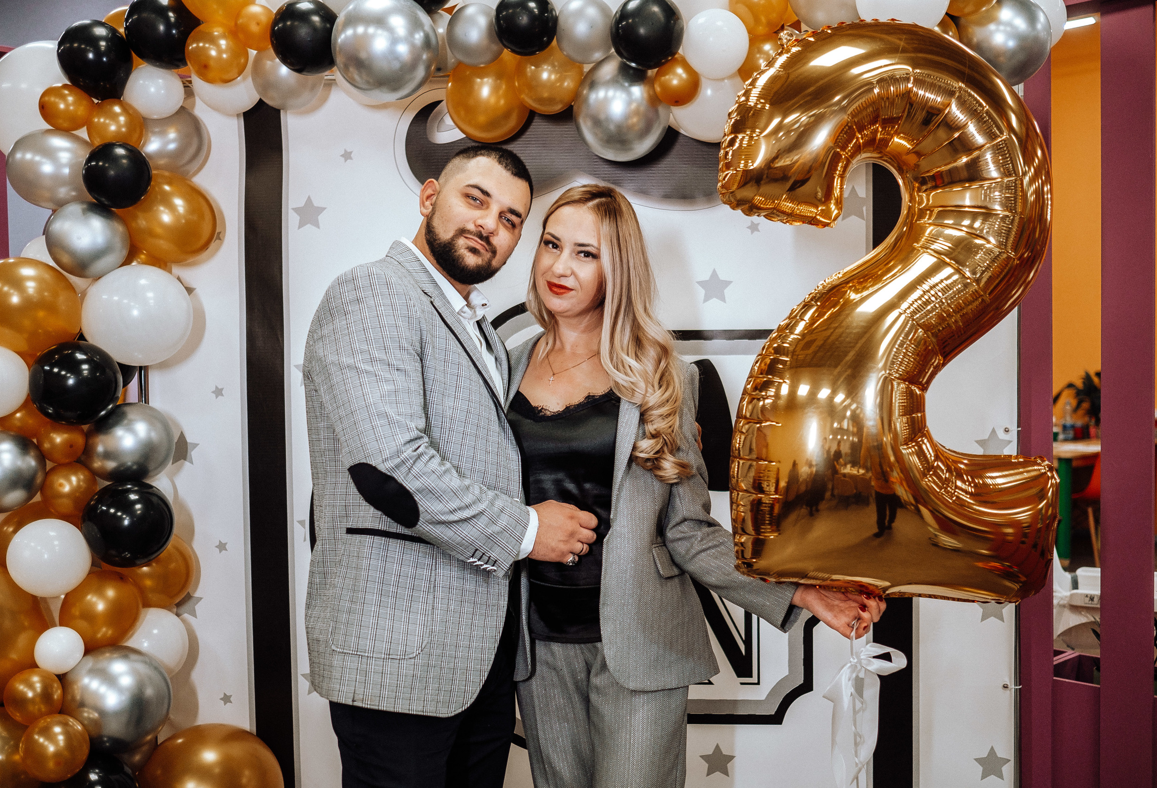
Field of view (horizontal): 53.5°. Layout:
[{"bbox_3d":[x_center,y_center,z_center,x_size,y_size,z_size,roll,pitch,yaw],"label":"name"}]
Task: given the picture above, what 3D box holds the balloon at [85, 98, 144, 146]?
[{"bbox_3d":[-0.975,-0.563,2.420,0.114,0.120,0.123,0,1,0],"label":"balloon"}]

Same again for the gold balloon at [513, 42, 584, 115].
[{"bbox_3d":[-0.066,-0.695,2.520,0.148,0.156,0.152,0,1,0],"label":"gold balloon"}]

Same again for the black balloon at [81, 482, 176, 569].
[{"bbox_3d":[-0.914,0.264,2.330,0.176,0.178,0.187,-1,2,-22],"label":"black balloon"}]

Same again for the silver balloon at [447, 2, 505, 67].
[{"bbox_3d":[-0.208,-0.724,2.320,0.120,0.128,0.130,0,2,0],"label":"silver balloon"}]

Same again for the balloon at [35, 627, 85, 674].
[{"bbox_3d":[-0.989,0.488,2.190,0.089,0.090,0.094,-2,2,-25],"label":"balloon"}]

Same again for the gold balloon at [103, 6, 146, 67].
[{"bbox_3d":[-0.936,-0.736,2.410,0.148,0.148,0.150,0,2,0],"label":"gold balloon"}]

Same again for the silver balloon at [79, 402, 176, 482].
[{"bbox_3d":[-0.939,0.104,2.390,0.179,0.180,0.189,-1,2,-22],"label":"silver balloon"}]

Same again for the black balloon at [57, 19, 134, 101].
[{"bbox_3d":[-0.972,-0.671,2.310,0.150,0.152,0.159,-1,2,-22],"label":"black balloon"}]

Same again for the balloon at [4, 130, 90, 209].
[{"bbox_3d":[-1.132,-0.480,2.460,0.174,0.169,0.171,0,1,0],"label":"balloon"}]

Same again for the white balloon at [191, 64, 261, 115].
[{"bbox_3d":[-0.736,-0.667,2.420,0.157,0.157,0.157,0,2,0],"label":"white balloon"}]

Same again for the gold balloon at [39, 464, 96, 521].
[{"bbox_3d":[-1.091,0.204,2.460,0.114,0.120,0.123,0,1,0],"label":"gold balloon"}]

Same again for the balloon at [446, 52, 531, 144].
[{"bbox_3d":[-0.186,-0.613,2.380,0.174,0.186,0.178,0,2,0],"label":"balloon"}]

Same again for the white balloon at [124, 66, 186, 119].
[{"bbox_3d":[-0.879,-0.625,2.380,0.117,0.118,0.124,-1,2,-20],"label":"white balloon"}]

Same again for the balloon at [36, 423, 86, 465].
[{"bbox_3d":[-1.090,0.104,2.420,0.096,0.091,0.098,0,1,0],"label":"balloon"}]

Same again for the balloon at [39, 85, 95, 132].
[{"bbox_3d":[-1.016,-0.566,2.280,0.108,0.093,0.098,0,2,0],"label":"balloon"}]

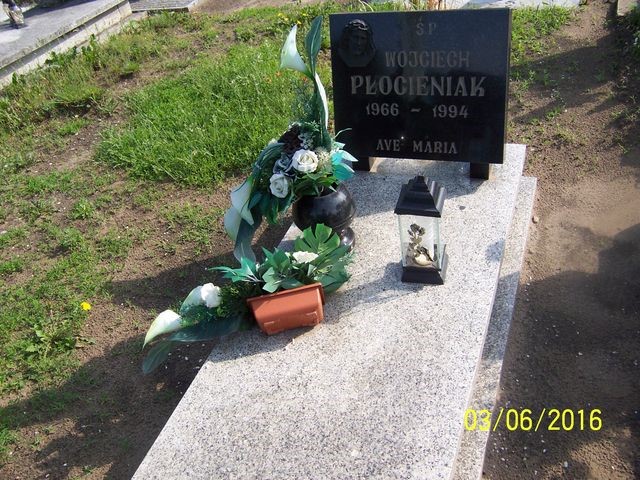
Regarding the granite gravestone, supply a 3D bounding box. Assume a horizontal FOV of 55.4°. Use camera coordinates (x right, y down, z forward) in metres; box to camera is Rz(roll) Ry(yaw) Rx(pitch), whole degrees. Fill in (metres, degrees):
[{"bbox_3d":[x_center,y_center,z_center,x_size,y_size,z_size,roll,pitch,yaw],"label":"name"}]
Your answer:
[{"bbox_3d":[0.334,-0.521,2.107,0.600,0.505,0.040,6,27,22],"label":"granite gravestone"}]

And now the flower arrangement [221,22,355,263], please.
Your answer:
[{"bbox_3d":[-0.104,-0.248,1.812,0.420,0.690,0.320,-1,39,13],"label":"flower arrangement"}]

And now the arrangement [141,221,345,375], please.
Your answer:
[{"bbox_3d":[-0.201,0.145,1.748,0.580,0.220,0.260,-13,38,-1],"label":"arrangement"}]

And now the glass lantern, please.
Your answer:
[{"bbox_3d":[0.293,-0.041,1.739,0.125,0.330,0.125,3,40,19],"label":"glass lantern"}]

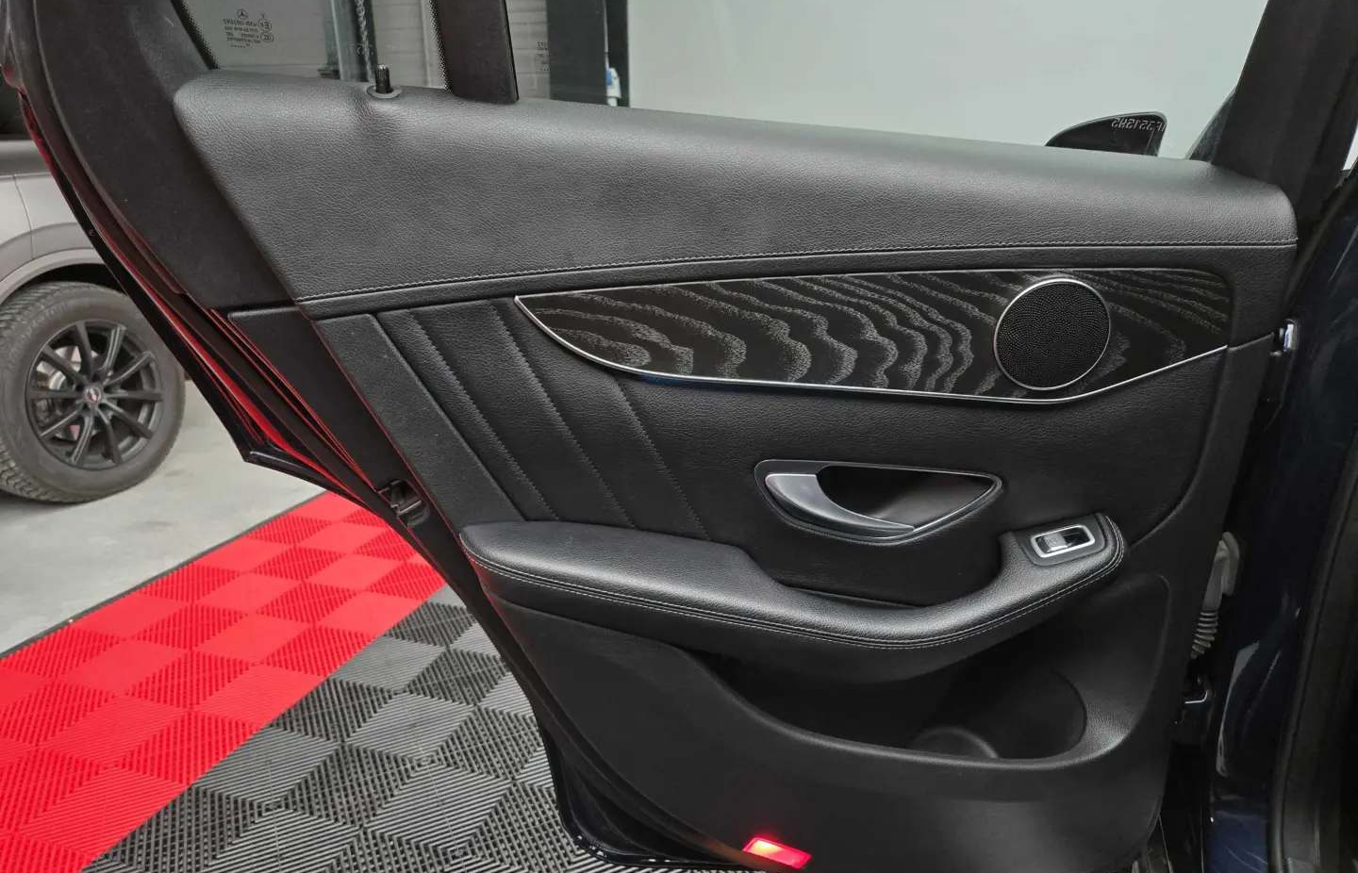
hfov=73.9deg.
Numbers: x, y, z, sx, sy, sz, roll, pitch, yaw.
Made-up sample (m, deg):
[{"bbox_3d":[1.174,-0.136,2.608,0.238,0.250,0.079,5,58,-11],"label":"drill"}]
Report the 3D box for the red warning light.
[{"bbox_3d":[0.100,0.424,0.919,0.063,0.024,0.013,26,25,-15],"label":"red warning light"}]

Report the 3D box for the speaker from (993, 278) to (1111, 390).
[{"bbox_3d":[0.316,-0.086,0.767,0.099,0.099,0.018,-1,24,-1],"label":"speaker"}]

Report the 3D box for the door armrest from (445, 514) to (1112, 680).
[{"bbox_3d":[0.090,0.151,0.795,0.565,0.135,0.105,-1,17,-1],"label":"door armrest"}]

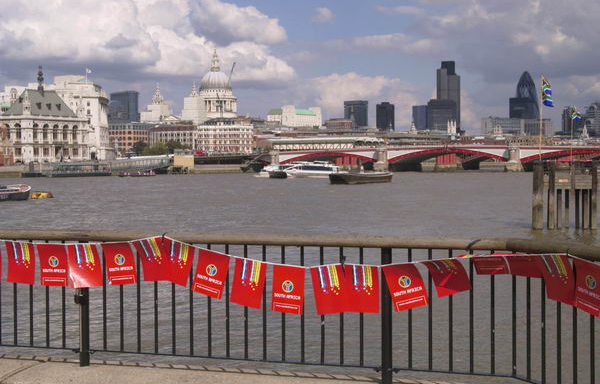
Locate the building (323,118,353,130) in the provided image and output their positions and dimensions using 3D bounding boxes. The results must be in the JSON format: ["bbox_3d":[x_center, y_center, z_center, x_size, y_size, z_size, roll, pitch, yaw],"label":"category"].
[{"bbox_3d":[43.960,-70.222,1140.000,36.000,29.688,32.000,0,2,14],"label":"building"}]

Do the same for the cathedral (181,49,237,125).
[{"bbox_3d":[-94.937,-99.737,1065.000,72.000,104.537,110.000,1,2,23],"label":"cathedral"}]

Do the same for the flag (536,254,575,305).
[{"bbox_3d":[1.450,0.490,5.650,0.060,0.300,0.215,-18,12,-43],"label":"flag"}]

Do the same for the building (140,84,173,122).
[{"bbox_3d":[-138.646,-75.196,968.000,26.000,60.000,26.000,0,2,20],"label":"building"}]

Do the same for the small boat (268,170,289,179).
[{"bbox_3d":[-6.780,-5.330,315.000,6.000,2.000,2.300,-2,2,-37],"label":"small boat"}]

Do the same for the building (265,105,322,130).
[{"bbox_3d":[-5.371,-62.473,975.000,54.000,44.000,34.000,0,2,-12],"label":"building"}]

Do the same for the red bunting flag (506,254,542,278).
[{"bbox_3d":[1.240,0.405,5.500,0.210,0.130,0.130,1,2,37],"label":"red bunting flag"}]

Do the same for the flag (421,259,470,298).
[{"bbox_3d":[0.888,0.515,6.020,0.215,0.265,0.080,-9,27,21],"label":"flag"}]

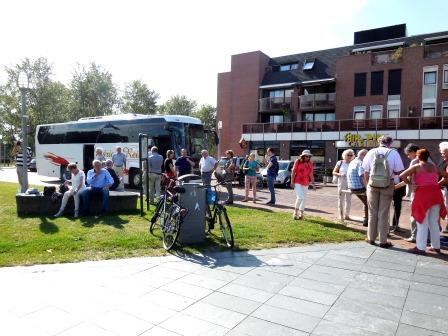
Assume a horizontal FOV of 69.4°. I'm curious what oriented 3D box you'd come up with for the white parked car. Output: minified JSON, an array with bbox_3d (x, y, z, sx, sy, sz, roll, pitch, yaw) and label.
[{"bbox_3d":[3.452,0.318,18.695,1.690,1.480,3.900,2,2,32],"label":"white parked car"}]

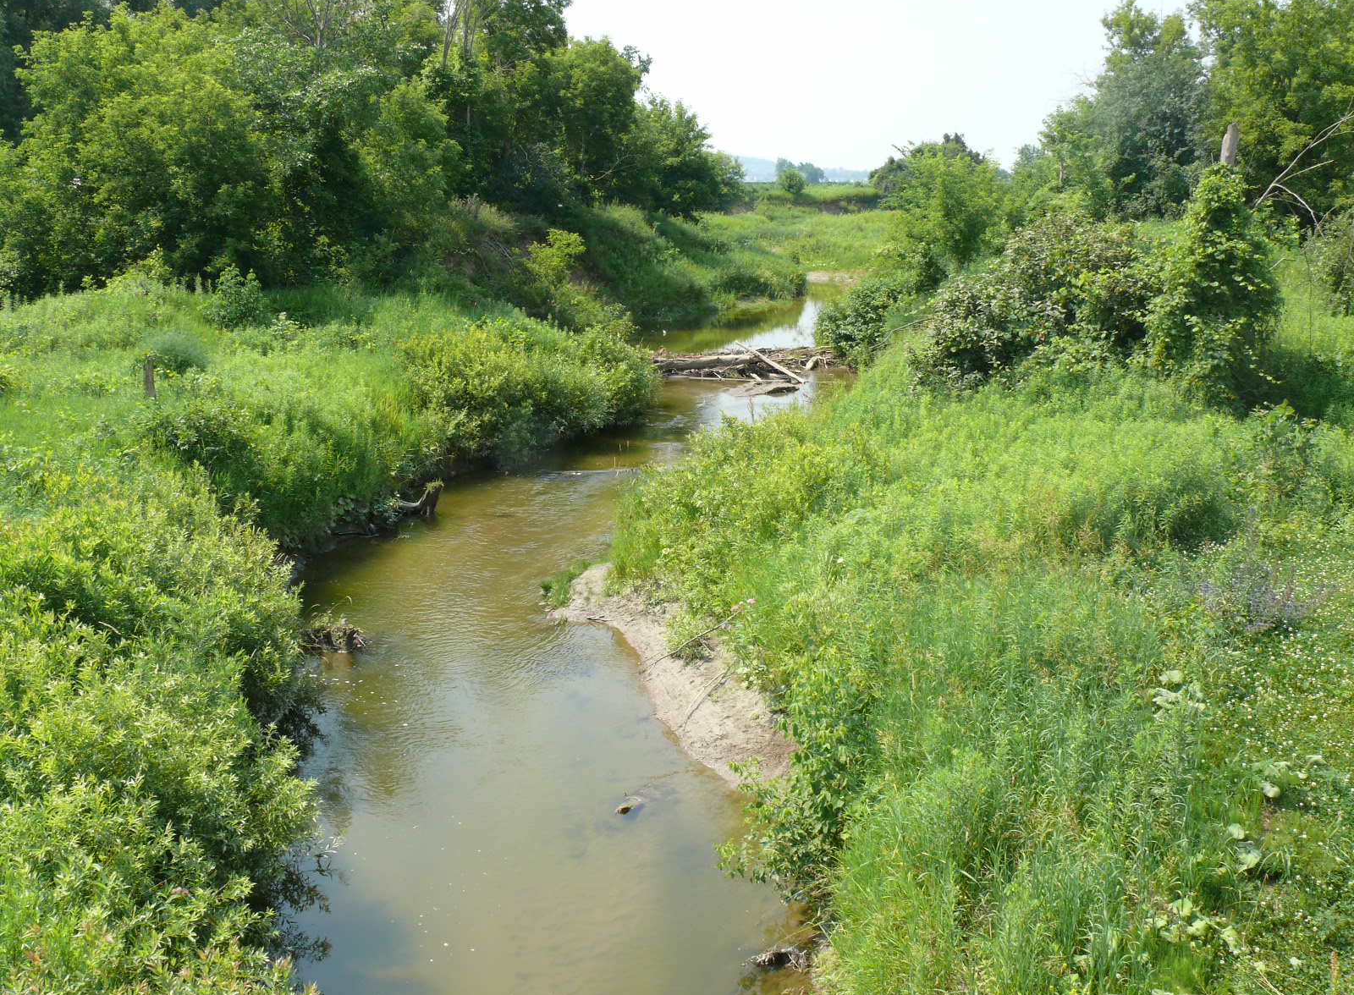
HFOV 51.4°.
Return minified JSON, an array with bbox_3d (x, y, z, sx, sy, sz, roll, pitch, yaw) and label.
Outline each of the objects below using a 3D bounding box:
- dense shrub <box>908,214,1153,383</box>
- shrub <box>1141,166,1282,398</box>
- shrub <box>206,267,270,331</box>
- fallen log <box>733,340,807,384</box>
[{"bbox_3d":[6.155,-3.343,24.367,4.280,3.080,3.300,0,13,0],"label":"dense shrub"},{"bbox_3d":[8.488,-3.294,22.326,2.180,3.860,2.100,0,13,0],"label":"shrub"},{"bbox_3d":[-9.138,-4.088,29.325,1.340,1.430,1.300,0,13,0],"label":"shrub"},{"bbox_3d":[2.441,-3.670,37.800,0.160,0.160,3.790,-6,23,-24],"label":"fallen log"}]

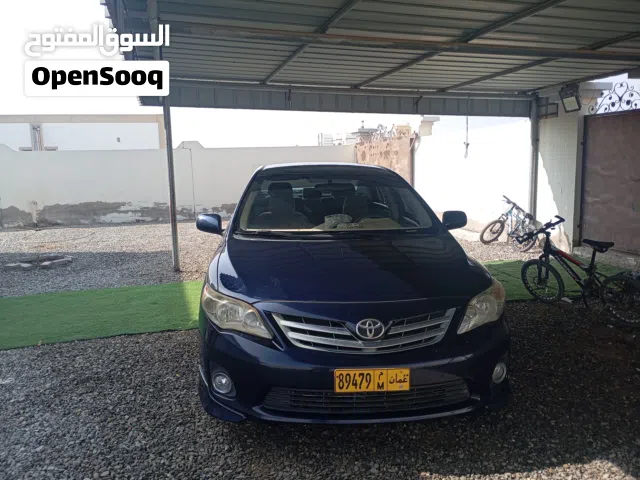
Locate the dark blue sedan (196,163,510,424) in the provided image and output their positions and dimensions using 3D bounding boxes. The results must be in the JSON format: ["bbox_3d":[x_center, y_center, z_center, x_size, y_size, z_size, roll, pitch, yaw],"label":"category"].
[{"bbox_3d":[0.045,0.066,4.560,1.800,1.465,4.540,-1,8,-5],"label":"dark blue sedan"}]

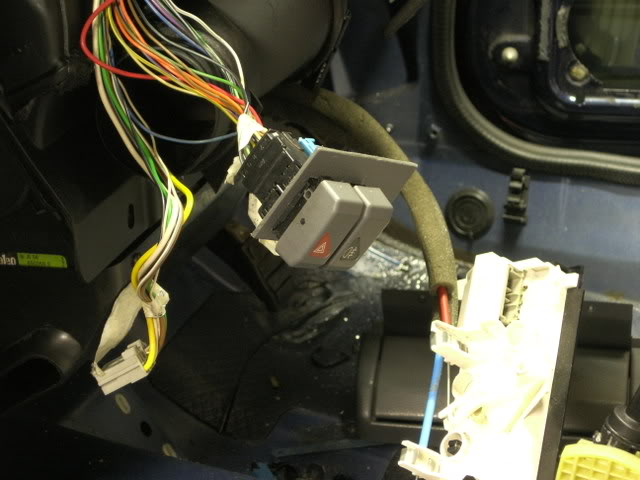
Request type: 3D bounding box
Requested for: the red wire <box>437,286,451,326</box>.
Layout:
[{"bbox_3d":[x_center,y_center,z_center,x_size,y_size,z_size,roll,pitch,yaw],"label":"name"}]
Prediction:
[{"bbox_3d":[0.059,0.031,1.000,0.005,0.020,0.005,-8,-9,0],"label":"red wire"}]

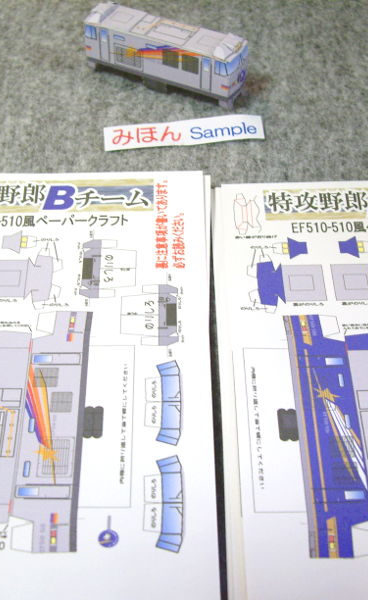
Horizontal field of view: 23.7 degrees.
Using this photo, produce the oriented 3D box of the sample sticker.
[{"bbox_3d":[0.000,-0.059,0.311,0.057,0.002,0.013,-5,52,-4],"label":"sample sticker"}]

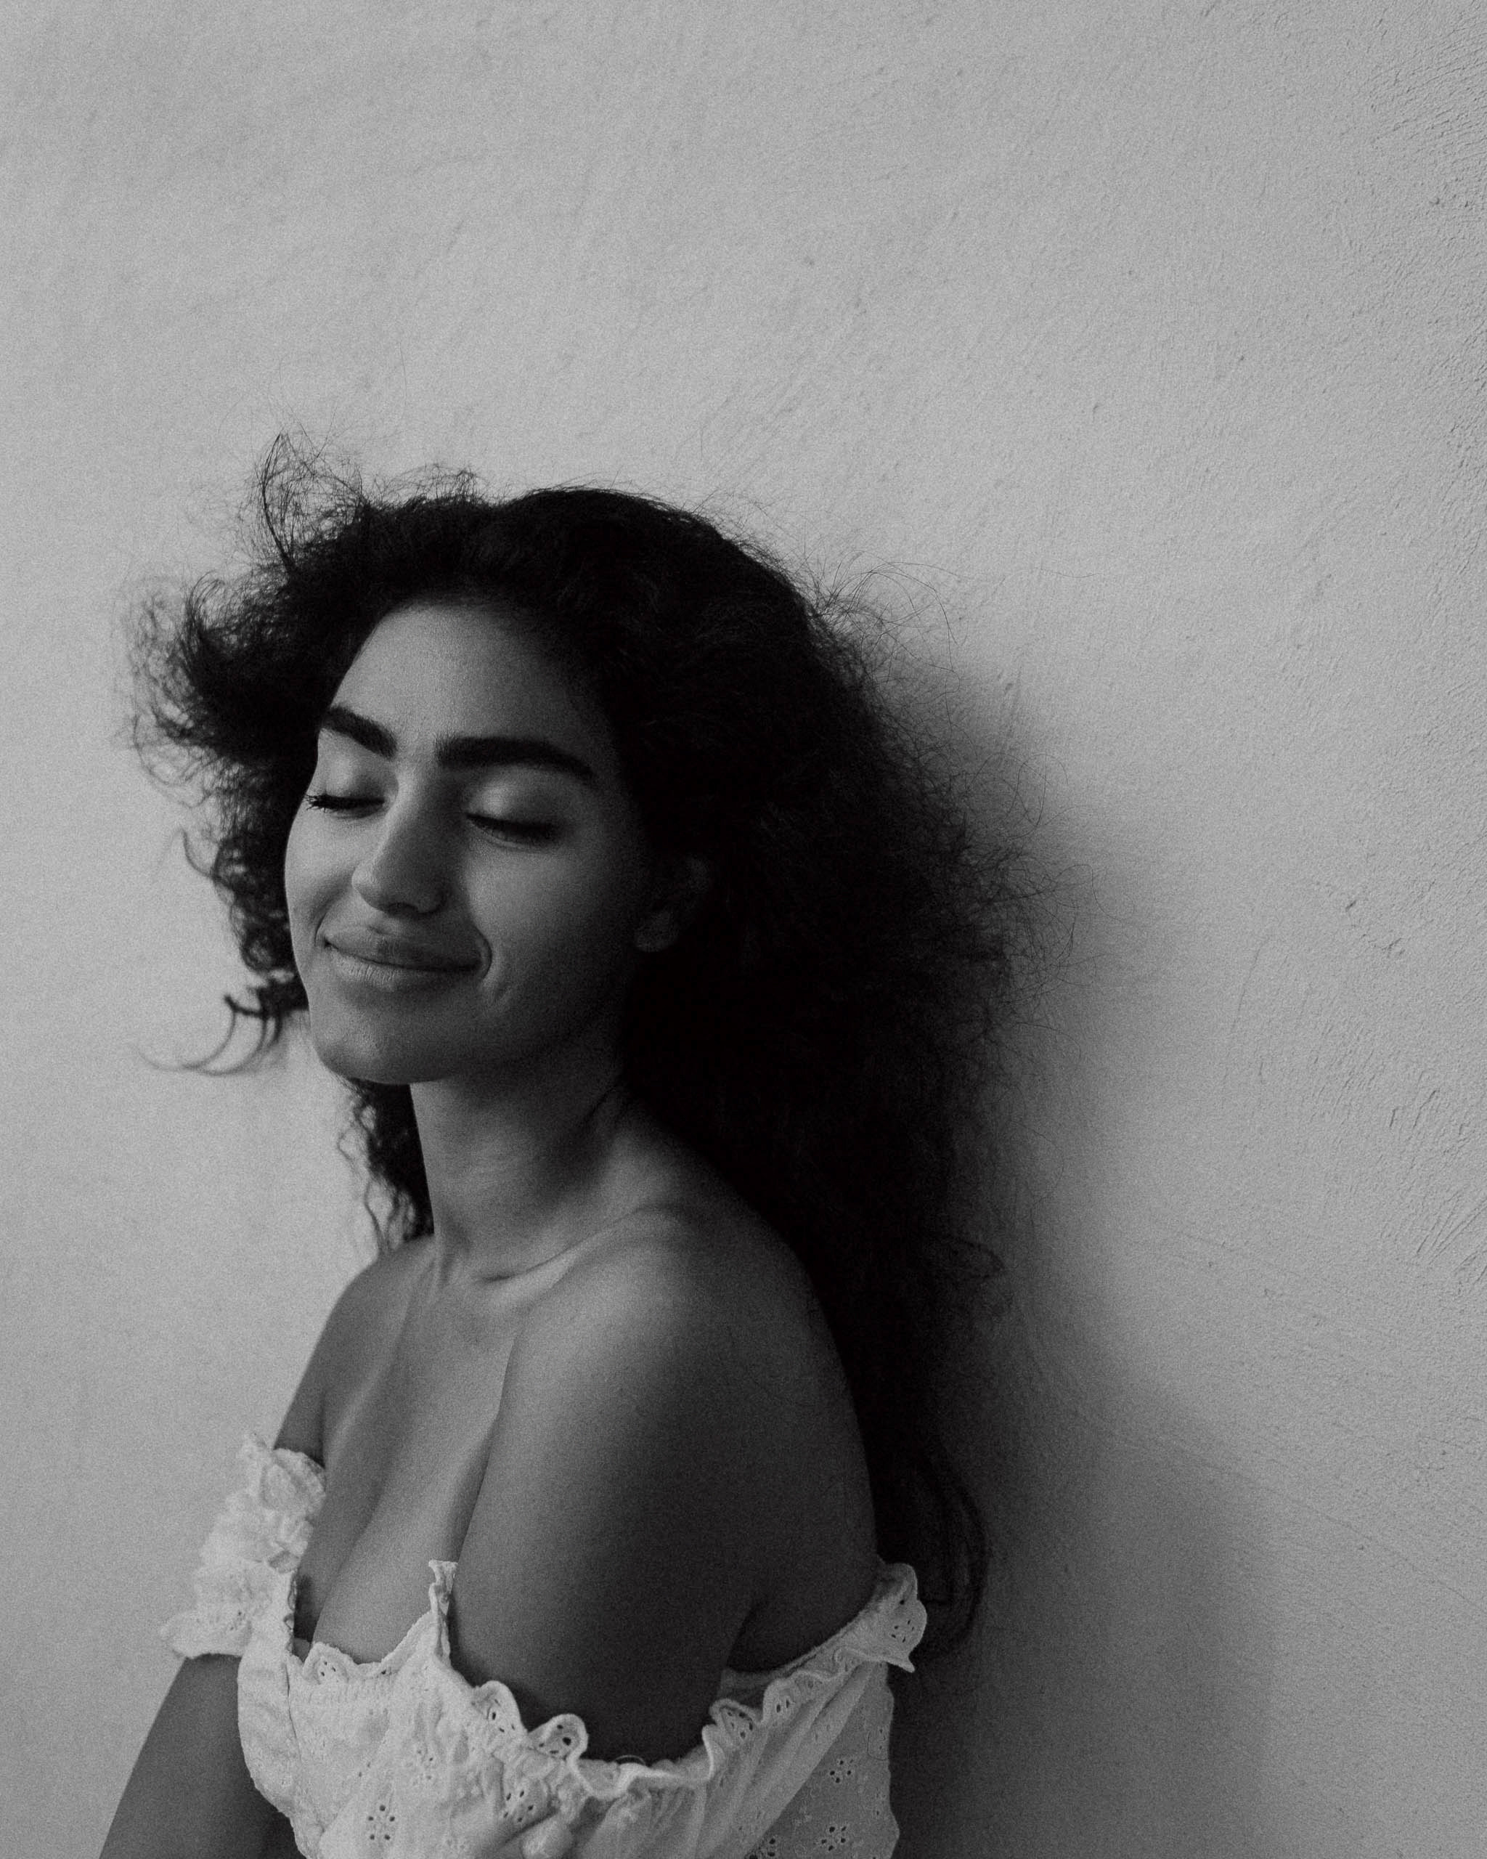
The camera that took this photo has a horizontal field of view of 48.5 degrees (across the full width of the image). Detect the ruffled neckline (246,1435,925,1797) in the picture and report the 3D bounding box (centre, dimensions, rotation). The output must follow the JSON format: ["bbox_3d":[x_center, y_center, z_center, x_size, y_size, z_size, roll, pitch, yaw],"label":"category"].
[{"bbox_3d":[-0.092,0.293,0.770,0.240,0.115,0.360,-1,3,-37],"label":"ruffled neckline"}]

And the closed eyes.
[{"bbox_3d":[-0.127,-0.044,0.668,0.099,0.018,0.030,9,3,19],"label":"closed eyes"}]

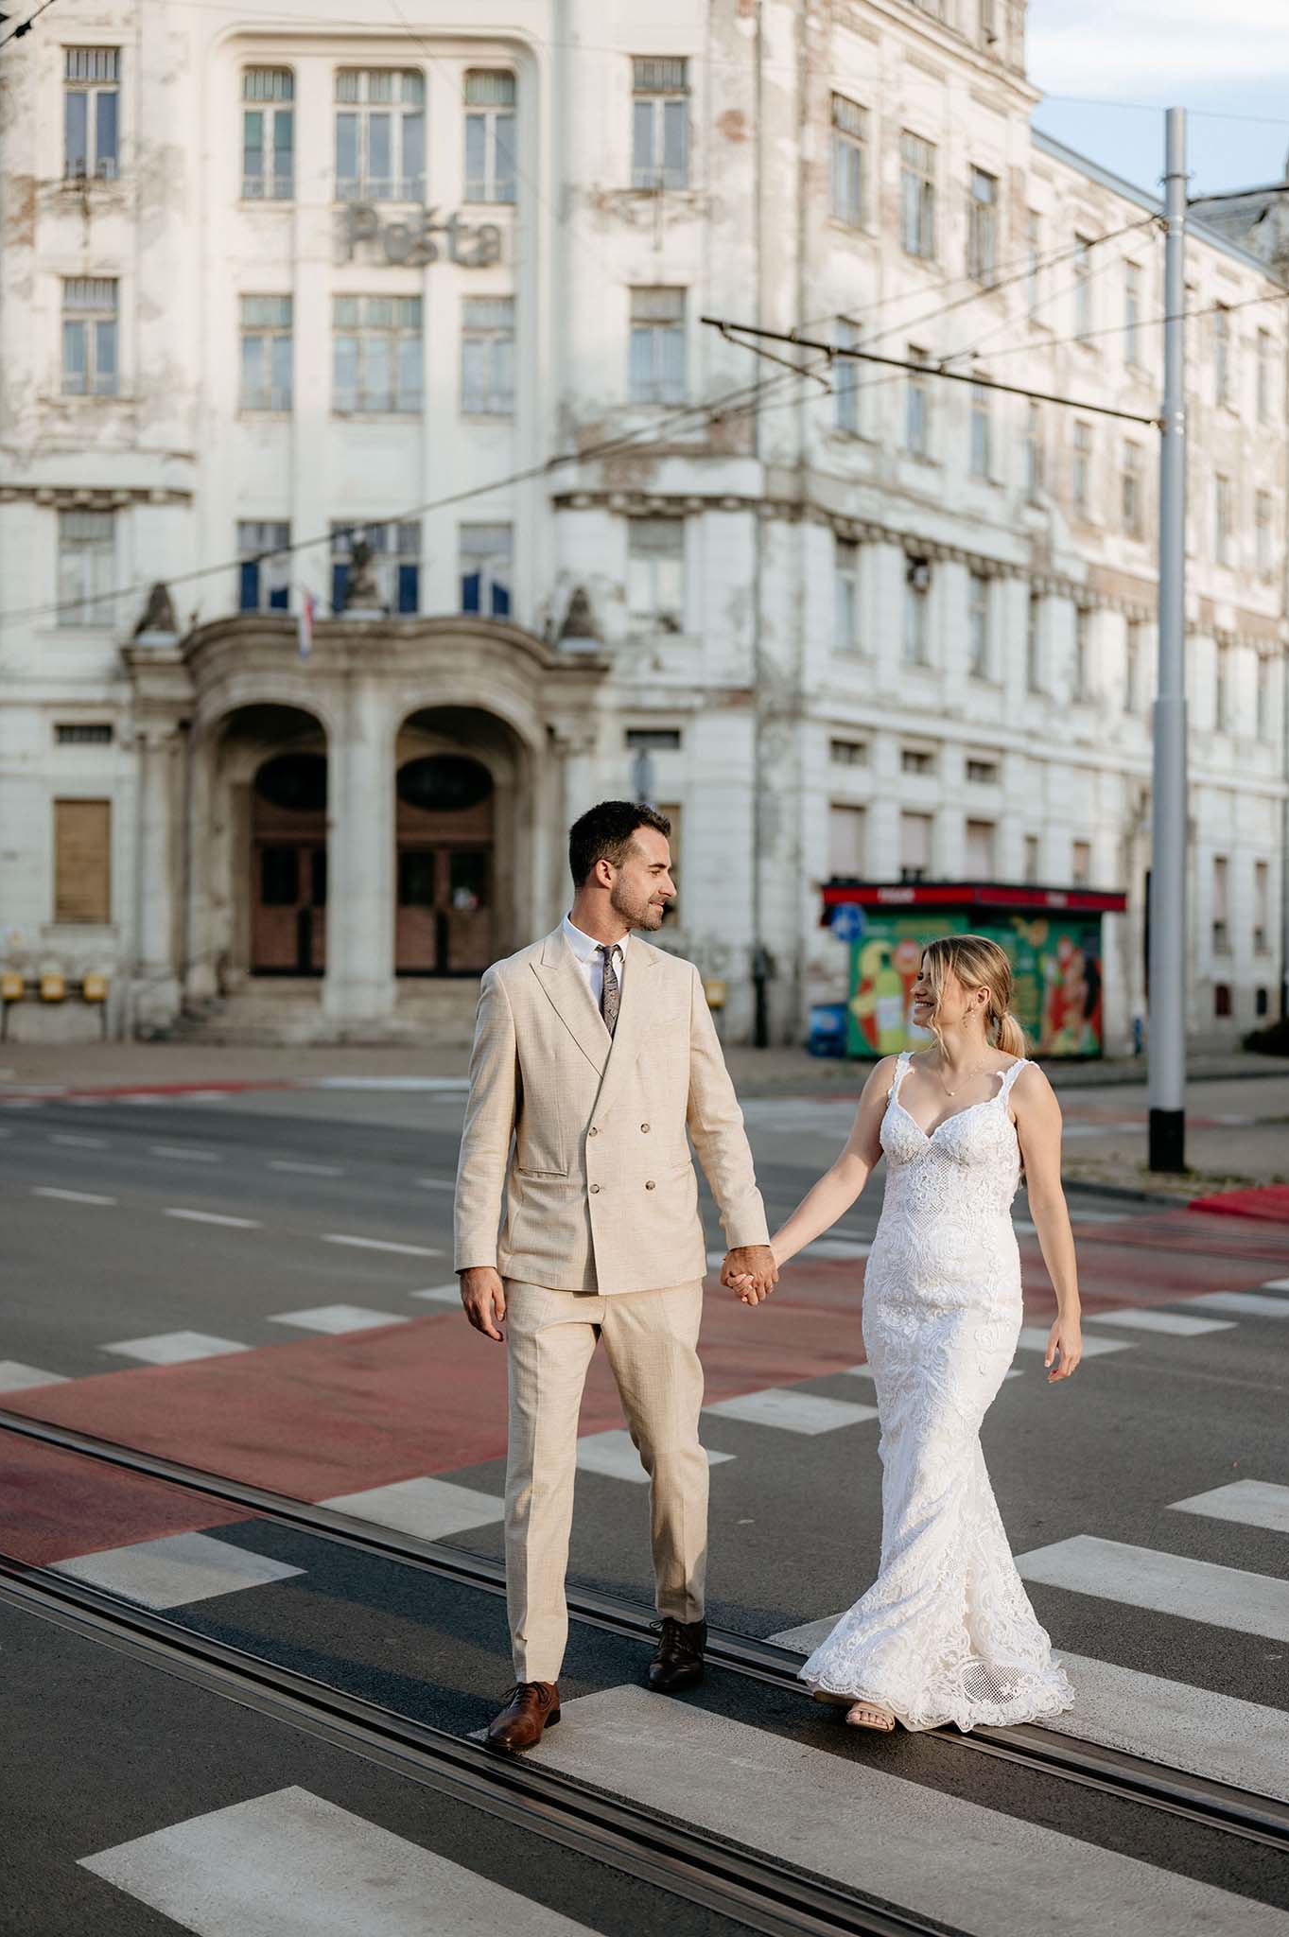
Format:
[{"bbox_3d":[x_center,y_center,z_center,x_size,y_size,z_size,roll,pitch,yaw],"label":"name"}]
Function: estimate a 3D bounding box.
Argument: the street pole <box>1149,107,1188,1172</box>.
[{"bbox_3d":[4.058,-2.539,20.700,0.270,8.200,0.270,0,0,0],"label":"street pole"}]

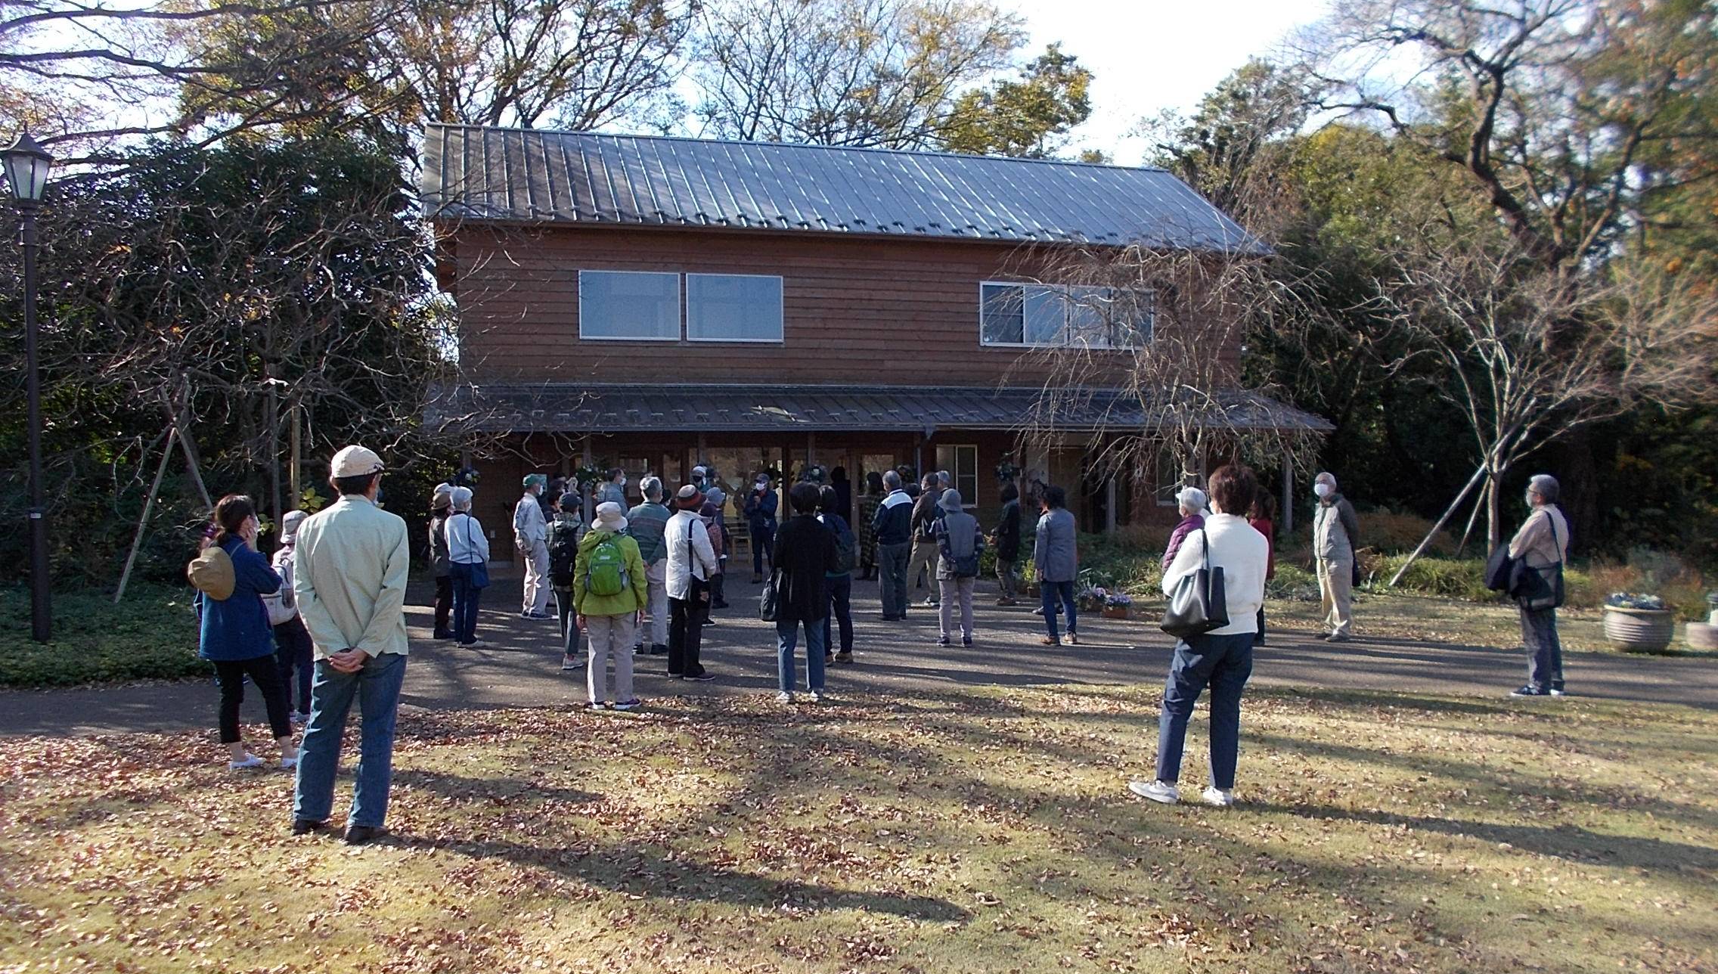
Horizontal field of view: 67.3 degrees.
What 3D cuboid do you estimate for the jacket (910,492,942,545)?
[{"bbox_3d":[0.833,0.376,15.700,0.440,0.660,0.310,-1,1,-34],"label":"jacket"}]

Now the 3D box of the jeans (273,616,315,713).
[{"bbox_3d":[-3.971,1.216,9.100,0.350,0.780,0.270,-1,0,12],"label":"jeans"}]

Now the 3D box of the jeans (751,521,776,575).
[{"bbox_3d":[-1.495,0.962,20.100,0.400,0.880,0.260,-1,0,-3],"label":"jeans"}]

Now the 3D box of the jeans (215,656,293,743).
[{"bbox_3d":[-3.327,1.119,7.100,0.340,0.700,0.380,-1,1,-44],"label":"jeans"}]

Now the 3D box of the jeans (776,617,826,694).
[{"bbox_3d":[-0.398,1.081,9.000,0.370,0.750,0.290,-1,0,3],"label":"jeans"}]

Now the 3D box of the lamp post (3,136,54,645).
[{"bbox_3d":[-7.984,-0.954,12.400,0.470,4.970,0.470,-1,0,0],"label":"lamp post"}]

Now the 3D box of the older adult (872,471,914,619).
[{"bbox_3d":[0.391,0.667,14.750,0.500,1.680,0.360,-1,0,-25],"label":"older adult"}]

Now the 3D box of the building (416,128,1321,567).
[{"bbox_3d":[-0.022,-2.857,27.185,17.063,8.654,8.658,-1,0,-17],"label":"building"}]

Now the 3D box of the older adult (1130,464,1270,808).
[{"bbox_3d":[1.593,0.686,5.970,0.520,1.590,0.420,-1,1,-30],"label":"older adult"}]

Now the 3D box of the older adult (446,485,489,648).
[{"bbox_3d":[-3.814,0.773,12.600,0.440,1.570,0.340,-1,0,16],"label":"older adult"}]

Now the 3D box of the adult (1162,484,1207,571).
[{"bbox_3d":[2.795,0.811,10.900,0.360,1.490,0.460,0,1,41],"label":"adult"}]

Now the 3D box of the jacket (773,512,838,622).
[{"bbox_3d":[-0.374,0.566,9.000,0.480,0.780,0.320,-1,0,3],"label":"jacket"}]

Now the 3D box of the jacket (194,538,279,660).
[{"bbox_3d":[-3.543,0.633,7.380,0.460,0.730,0.400,-1,0,27],"label":"jacket"}]

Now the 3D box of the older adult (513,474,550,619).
[{"bbox_3d":[-3.850,0.704,15.200,0.350,1.700,0.460,-1,1,-37],"label":"older adult"}]

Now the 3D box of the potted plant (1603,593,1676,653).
[{"bbox_3d":[7.319,1.265,12.100,0.640,0.530,0.640,-1,0,0],"label":"potted plant"}]

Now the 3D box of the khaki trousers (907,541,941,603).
[{"bbox_3d":[0.800,1.012,15.700,0.400,0.800,0.350,-1,1,-34],"label":"khaki trousers"}]

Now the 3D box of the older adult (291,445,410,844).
[{"bbox_3d":[-2.235,0.687,5.670,0.510,1.710,0.370,-1,0,4],"label":"older adult"}]

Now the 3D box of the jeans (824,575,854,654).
[{"bbox_3d":[-0.197,1.039,10.800,0.340,0.740,0.280,-1,1,-30],"label":"jeans"}]

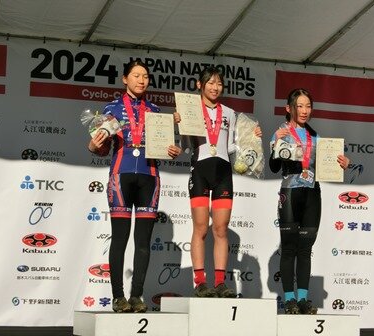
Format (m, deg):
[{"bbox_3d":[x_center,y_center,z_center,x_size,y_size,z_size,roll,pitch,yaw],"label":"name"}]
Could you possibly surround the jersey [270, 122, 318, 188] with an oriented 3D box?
[{"bbox_3d":[0.740,-0.083,6.950,0.390,0.460,0.280,3,-7,-17],"label":"jersey"}]

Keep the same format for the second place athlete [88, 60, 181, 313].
[{"bbox_3d":[-0.337,0.123,6.600,0.580,1.660,0.400,3,-7,-15],"label":"second place athlete"}]

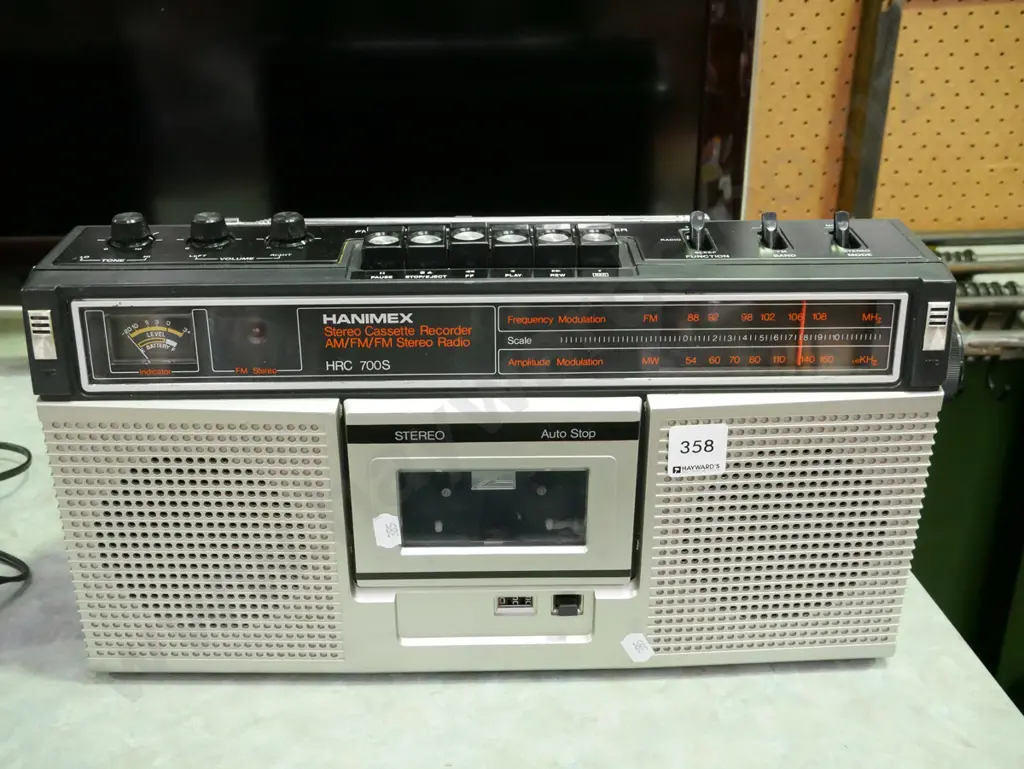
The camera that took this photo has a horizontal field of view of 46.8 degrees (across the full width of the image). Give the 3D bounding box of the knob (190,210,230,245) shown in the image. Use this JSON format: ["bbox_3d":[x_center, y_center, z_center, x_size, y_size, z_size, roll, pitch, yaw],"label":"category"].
[{"bbox_3d":[-0.136,-0.070,0.530,0.021,0.012,0.021,-1,27,-1],"label":"knob"}]

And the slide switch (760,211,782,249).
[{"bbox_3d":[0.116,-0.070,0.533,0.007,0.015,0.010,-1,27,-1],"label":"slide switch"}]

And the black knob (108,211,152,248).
[{"bbox_3d":[-0.171,-0.070,0.530,0.021,0.012,0.021,-1,27,-1],"label":"black knob"}]

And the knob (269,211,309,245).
[{"bbox_3d":[-0.100,-0.070,0.531,0.021,0.012,0.021,-1,27,-1],"label":"knob"}]

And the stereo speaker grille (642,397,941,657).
[{"bbox_3d":[0.123,0.065,0.541,0.126,0.135,0.013,-2,27,-4],"label":"stereo speaker grille"}]

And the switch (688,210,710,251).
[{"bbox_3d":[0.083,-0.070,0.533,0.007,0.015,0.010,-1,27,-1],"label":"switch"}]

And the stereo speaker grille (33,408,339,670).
[{"bbox_3d":[-0.138,0.068,0.537,0.126,0.135,0.013,1,27,2],"label":"stereo speaker grille"}]

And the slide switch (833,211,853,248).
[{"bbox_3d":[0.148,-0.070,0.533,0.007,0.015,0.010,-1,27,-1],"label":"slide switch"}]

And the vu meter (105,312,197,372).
[{"bbox_3d":[-0.152,-0.019,0.502,0.037,0.025,0.010,-1,20,-1],"label":"vu meter"}]

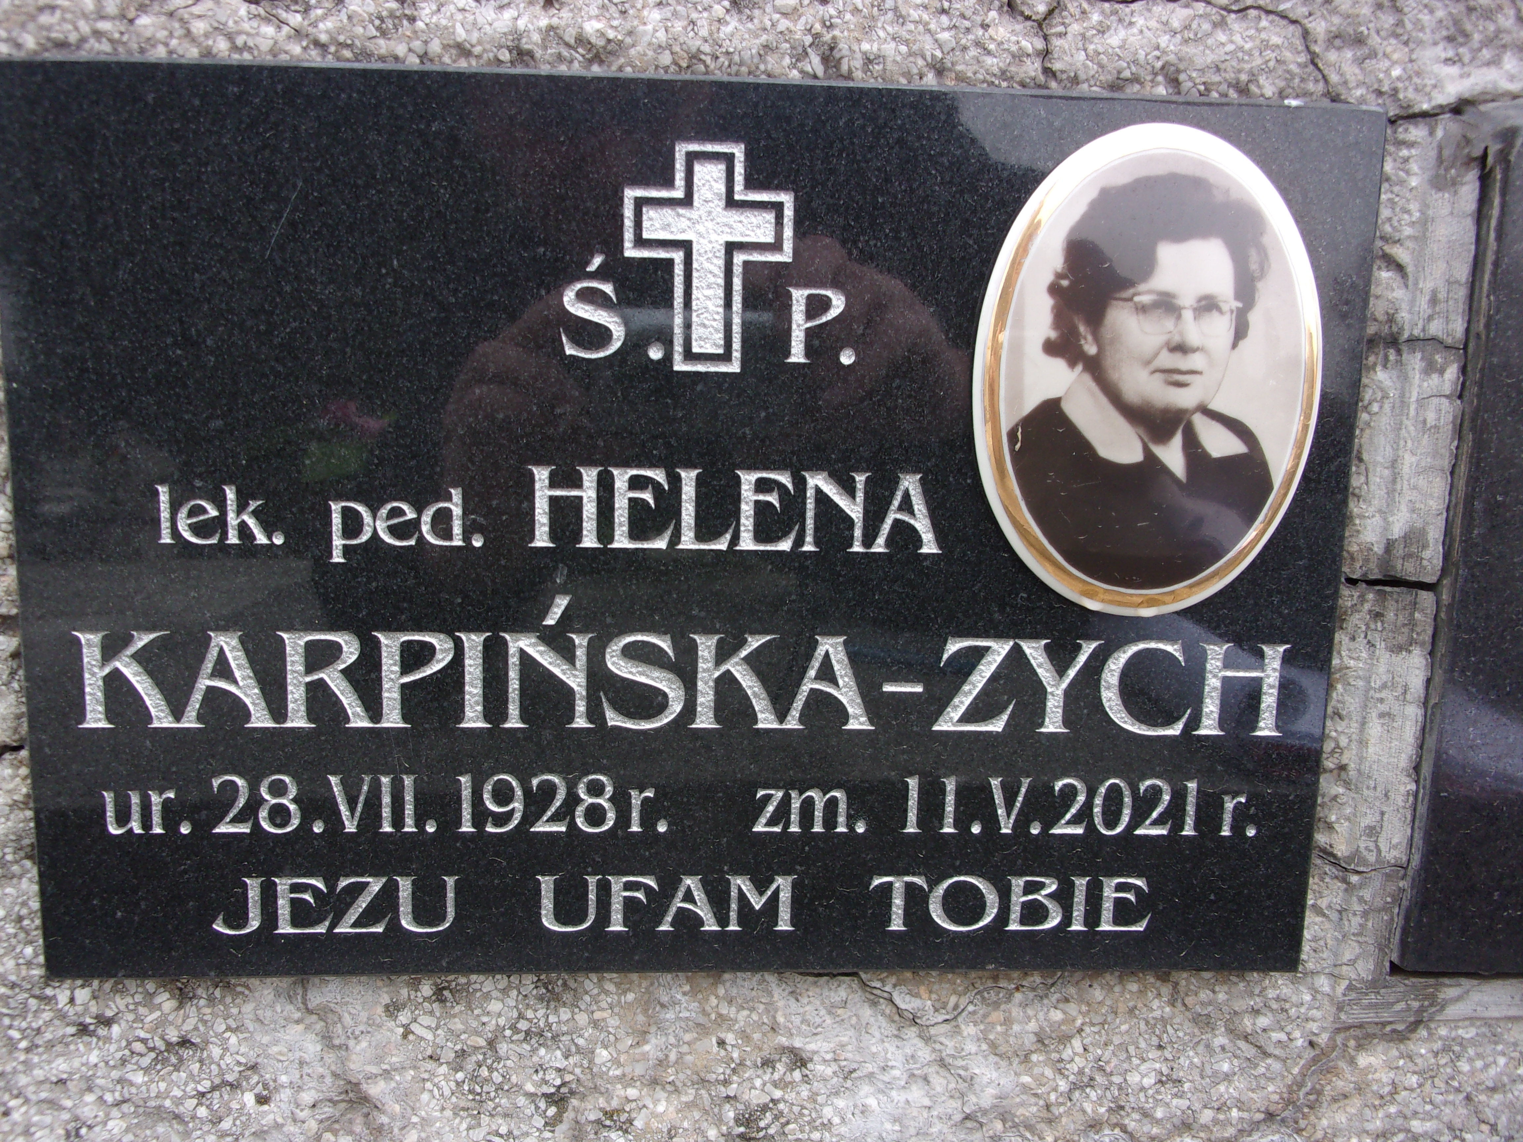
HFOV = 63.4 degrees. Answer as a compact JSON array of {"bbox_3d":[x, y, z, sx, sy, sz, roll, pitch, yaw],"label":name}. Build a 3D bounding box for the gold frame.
[{"bbox_3d":[0.090,-0.045,0.284,0.082,0.112,0.010,1,9,-3],"label":"gold frame"}]

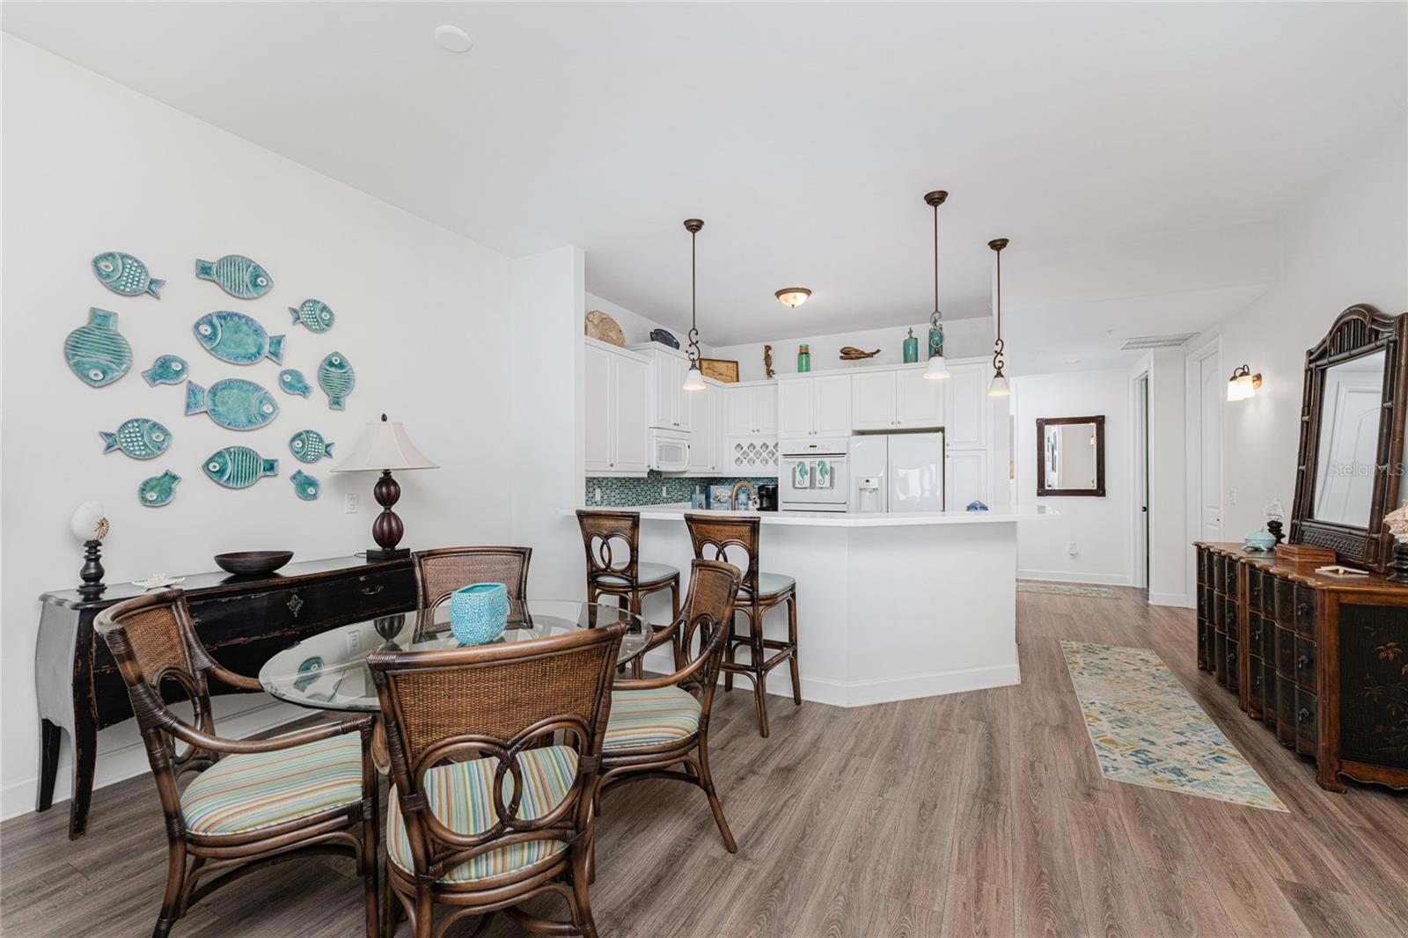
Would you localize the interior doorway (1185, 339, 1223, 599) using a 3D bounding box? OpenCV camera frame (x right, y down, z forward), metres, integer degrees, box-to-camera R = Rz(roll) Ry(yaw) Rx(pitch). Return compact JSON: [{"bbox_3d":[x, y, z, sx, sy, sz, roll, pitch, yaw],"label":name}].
[{"bbox_3d":[4.737,0.130,5.112,0.130,2.555,1.070,0,-1,29],"label":"interior doorway"}]

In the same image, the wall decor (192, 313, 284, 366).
[{"bbox_3d":[-2.334,-0.652,2.763,0.030,0.262,0.373,0,-1,29],"label":"wall decor"}]

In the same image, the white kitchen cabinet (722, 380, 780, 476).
[{"bbox_3d":[0.693,-0.508,6.910,0.830,1.200,0.360,0,-1,29],"label":"white kitchen cabinet"}]

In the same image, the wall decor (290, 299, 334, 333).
[{"bbox_3d":[-2.191,-0.852,3.056,0.030,0.184,0.226,-1,-1,29],"label":"wall decor"}]

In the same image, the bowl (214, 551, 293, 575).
[{"bbox_3d":[-2.205,0.468,2.682,0.317,0.090,0.317,0,-1,0],"label":"bowl"}]

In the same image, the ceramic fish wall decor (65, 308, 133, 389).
[{"bbox_3d":[-2.571,-0.512,2.326,0.030,0.328,0.188,0,-1,29],"label":"ceramic fish wall decor"}]

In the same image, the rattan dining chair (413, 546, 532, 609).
[{"bbox_3d":[-1.079,0.886,2.525,0.600,0.960,0.620,0,-1,-19],"label":"rattan dining chair"}]

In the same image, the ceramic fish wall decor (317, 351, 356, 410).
[{"bbox_3d":[-2.119,-0.508,3.158,0.030,0.328,0.186,0,-1,29],"label":"ceramic fish wall decor"}]

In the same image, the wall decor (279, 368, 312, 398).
[{"bbox_3d":[-2.228,-0.467,2.982,0.025,0.158,0.165,0,-1,29],"label":"wall decor"}]

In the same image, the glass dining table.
[{"bbox_3d":[-0.811,0.985,1.978,1.220,0.757,1.220,0,-1,29],"label":"glass dining table"}]

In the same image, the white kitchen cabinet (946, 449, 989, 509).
[{"bbox_3d":[2.716,0.625,5.614,0.374,1.617,0.600,-1,-1,28],"label":"white kitchen cabinet"}]

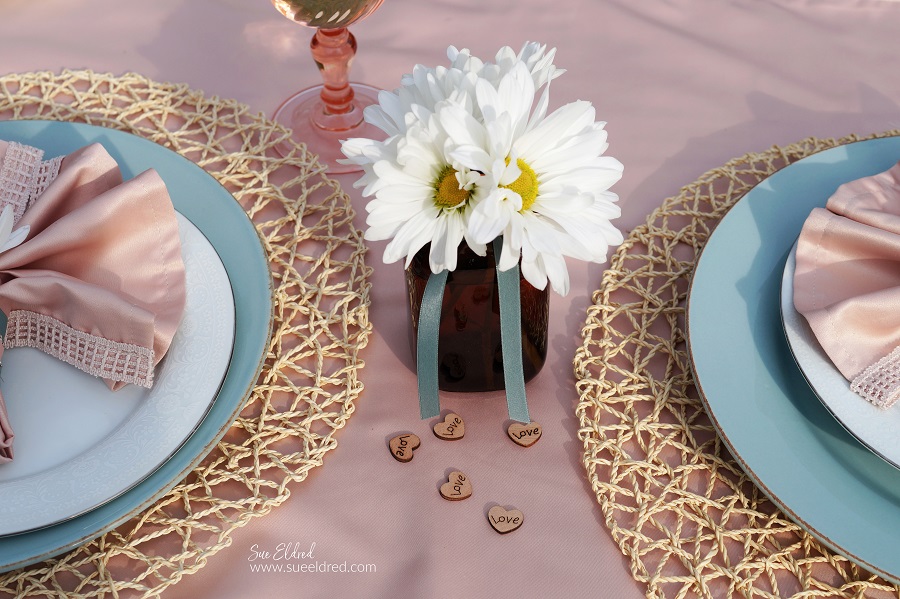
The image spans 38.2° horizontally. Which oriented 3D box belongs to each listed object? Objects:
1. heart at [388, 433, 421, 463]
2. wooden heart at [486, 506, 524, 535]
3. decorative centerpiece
[{"bbox_3d":[-0.022,0.071,0.624,0.015,0.003,0.016,19,52,16],"label":"heart"},{"bbox_3d":[0.025,0.102,0.597,0.016,0.003,0.015,7,49,6],"label":"wooden heart"},{"bbox_3d":[0.015,-0.034,0.610,0.125,0.162,0.112,0,49,0],"label":"decorative centerpiece"}]

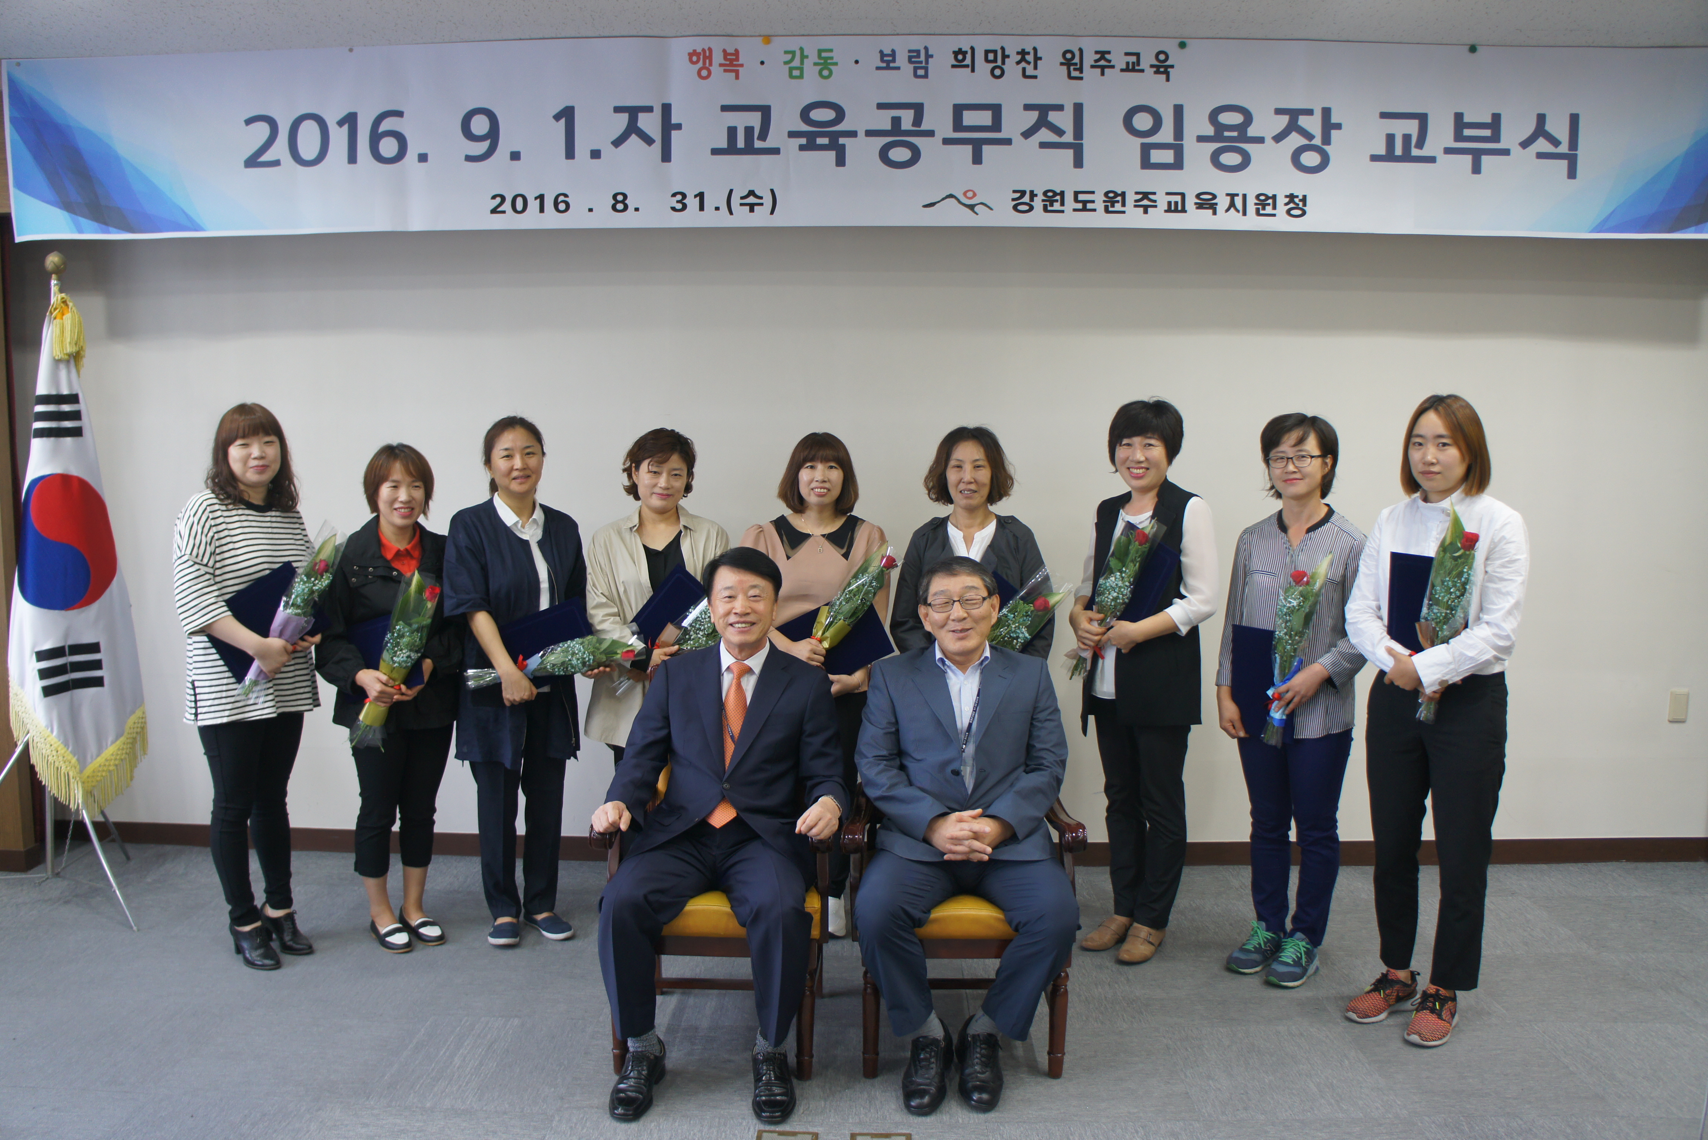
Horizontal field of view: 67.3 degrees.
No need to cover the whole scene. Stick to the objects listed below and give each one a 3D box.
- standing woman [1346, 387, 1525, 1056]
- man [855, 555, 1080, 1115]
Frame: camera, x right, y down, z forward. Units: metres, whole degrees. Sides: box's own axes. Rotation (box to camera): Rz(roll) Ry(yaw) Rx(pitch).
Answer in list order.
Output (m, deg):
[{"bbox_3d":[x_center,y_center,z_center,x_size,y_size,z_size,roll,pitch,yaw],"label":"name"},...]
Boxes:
[{"bbox_3d":[1.530,0.366,3.385,0.440,1.650,0.370,3,6,35],"label":"standing woman"},{"bbox_3d":[0.265,0.582,3.213,0.540,1.250,0.750,0,5,3],"label":"man"}]

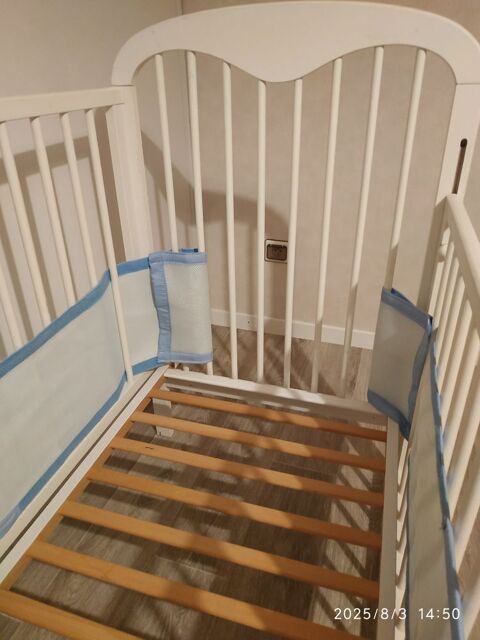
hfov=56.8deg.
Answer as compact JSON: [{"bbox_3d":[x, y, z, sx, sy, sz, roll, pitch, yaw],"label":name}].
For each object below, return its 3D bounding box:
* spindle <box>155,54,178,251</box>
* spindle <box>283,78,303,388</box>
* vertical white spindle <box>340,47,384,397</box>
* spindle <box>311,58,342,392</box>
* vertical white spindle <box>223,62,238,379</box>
[{"bbox_3d":[-0.146,-0.177,1.001,0.015,0.718,0.015,7,28,16],"label":"spindle"},{"bbox_3d":[0.110,-0.126,0.940,0.015,0.673,0.015,7,28,16],"label":"spindle"},{"bbox_3d":[0.237,-0.130,0.894,0.015,0.719,0.015,7,28,16],"label":"vertical white spindle"},{"bbox_3d":[0.173,-0.131,0.915,0.015,0.703,0.015,7,28,16],"label":"spindle"},{"bbox_3d":[-0.018,-0.155,0.969,0.015,0.702,0.015,7,28,16],"label":"vertical white spindle"}]

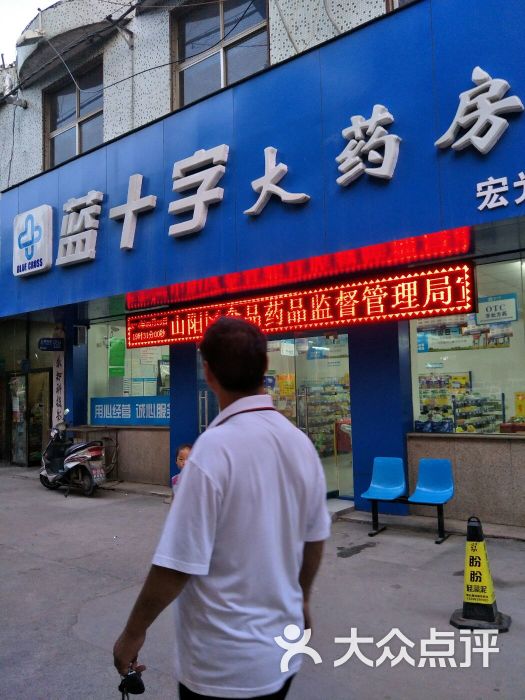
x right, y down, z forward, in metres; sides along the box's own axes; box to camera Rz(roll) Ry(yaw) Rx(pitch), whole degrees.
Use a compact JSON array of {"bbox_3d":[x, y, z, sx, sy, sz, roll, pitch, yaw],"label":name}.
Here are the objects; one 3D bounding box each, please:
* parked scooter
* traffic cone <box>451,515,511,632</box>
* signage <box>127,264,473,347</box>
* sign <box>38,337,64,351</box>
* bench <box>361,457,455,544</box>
[{"bbox_3d":[-3.087,1.629,7.772,1.740,1.260,0.640,-6,-7,38],"label":"parked scooter"},{"bbox_3d":[1.429,1.434,3.209,0.365,0.645,0.365,-4,-6,23],"label":"traffic cone"},{"bbox_3d":[0.042,-0.484,6.755,5.430,0.566,0.130,-5,-7,33],"label":"signage"},{"bbox_3d":[-4.415,-0.130,10.203,0.600,0.290,0.060,0,-6,-12],"label":"sign"},{"bbox_3d":[1.516,1.571,5.130,0.892,0.761,0.558,-5,-7,33],"label":"bench"}]

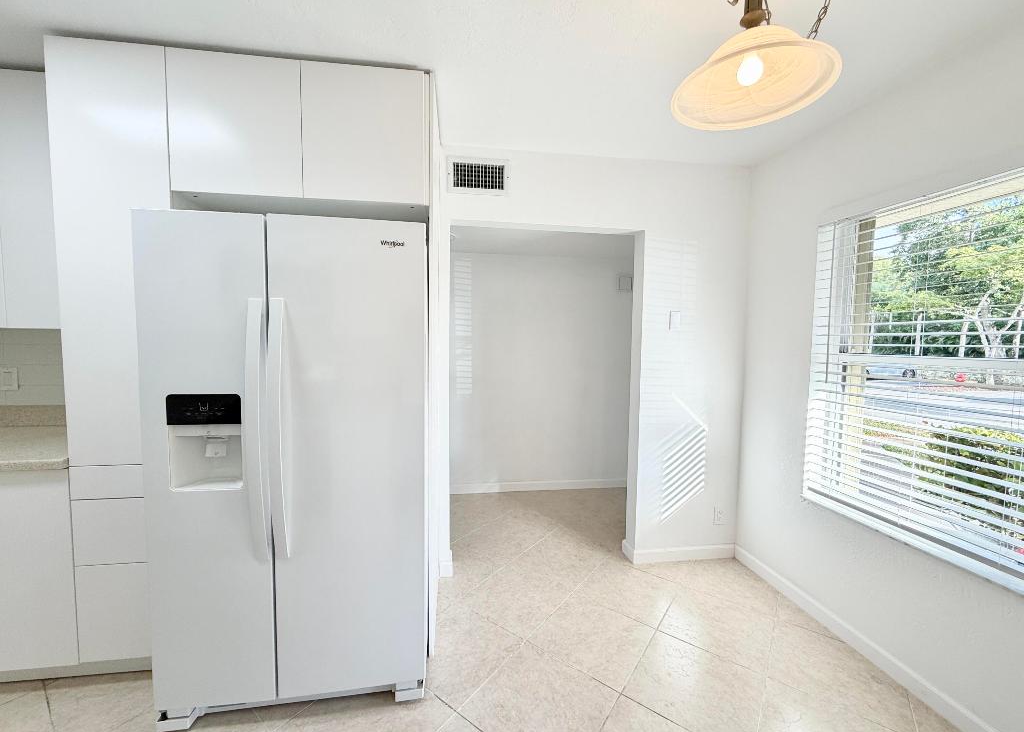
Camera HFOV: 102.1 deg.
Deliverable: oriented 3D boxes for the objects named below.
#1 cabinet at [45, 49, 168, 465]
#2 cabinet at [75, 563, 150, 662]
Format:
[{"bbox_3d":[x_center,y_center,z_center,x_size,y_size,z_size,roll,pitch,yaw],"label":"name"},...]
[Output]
[{"bbox_3d":[-1.480,-0.403,1.807,0.377,1.526,0.604,0,3,-8],"label":"cabinet"},{"bbox_3d":[-1.489,0.924,1.873,0.377,0.379,0.584,0,3,-8],"label":"cabinet"}]

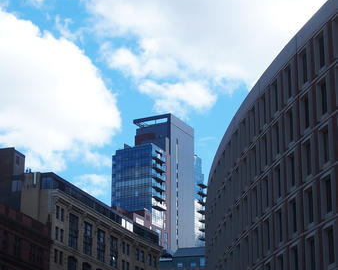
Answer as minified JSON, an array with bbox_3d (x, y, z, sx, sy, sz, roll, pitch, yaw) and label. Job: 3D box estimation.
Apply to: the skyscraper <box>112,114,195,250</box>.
[{"bbox_3d":[-4.600,43.778,289.046,16.500,102.000,28.500,-9,-21,26],"label":"skyscraper"}]

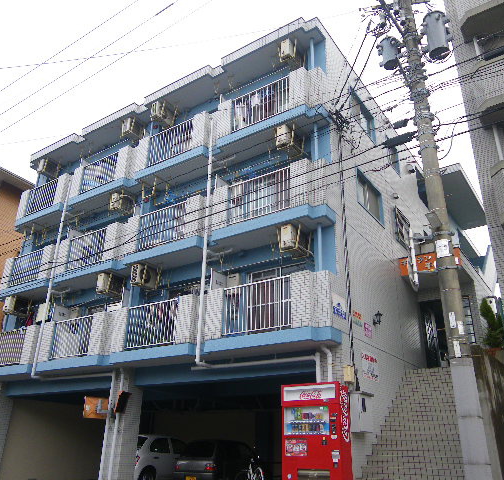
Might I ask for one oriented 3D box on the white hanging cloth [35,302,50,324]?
[{"bbox_3d":[-6.802,2.426,16.985,0.425,0.612,0.217,-14,-28,32],"label":"white hanging cloth"}]

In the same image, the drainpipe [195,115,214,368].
[{"bbox_3d":[-1.186,-0.286,13.286,0.103,6.971,0.103,-14,-28,32],"label":"drainpipe"}]

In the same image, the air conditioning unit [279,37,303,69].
[{"bbox_3d":[1.082,-4.815,13.628,0.274,0.543,0.759,-14,-28,32],"label":"air conditioning unit"}]

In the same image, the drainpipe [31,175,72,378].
[{"bbox_3d":[-6.398,0.911,16.736,0.103,6.914,0.103,-14,-28,32],"label":"drainpipe"}]

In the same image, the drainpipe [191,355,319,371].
[{"bbox_3d":[-0.048,2.690,11.250,3.339,0.101,0.101,-14,-28,32],"label":"drainpipe"}]

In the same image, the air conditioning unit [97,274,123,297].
[{"bbox_3d":[-4.007,1.355,14.753,0.274,0.543,0.759,-14,-28,32],"label":"air conditioning unit"}]

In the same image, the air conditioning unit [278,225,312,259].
[{"bbox_3d":[0.997,0.051,11.907,0.270,0.540,0.740,-14,-28,32],"label":"air conditioning unit"}]

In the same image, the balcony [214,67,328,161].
[{"bbox_3d":[0.567,-3.147,13.356,3.037,1.402,1.006,-14,-28,32],"label":"balcony"}]

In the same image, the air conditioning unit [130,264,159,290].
[{"bbox_3d":[-2.979,1.077,14.486,0.270,0.540,0.740,-14,-28,32],"label":"air conditioning unit"}]

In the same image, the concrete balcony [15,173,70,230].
[{"bbox_3d":[-6.991,-1.199,18.194,2.816,1.402,1.006,-14,-28,32],"label":"concrete balcony"}]

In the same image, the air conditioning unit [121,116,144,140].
[{"bbox_3d":[-3.846,-3.511,16.848,0.274,0.543,0.759,-14,-28,32],"label":"air conditioning unit"}]

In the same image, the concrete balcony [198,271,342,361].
[{"bbox_3d":[0.455,1.700,11.231,3.037,1.402,1.006,-14,-28,32],"label":"concrete balcony"}]

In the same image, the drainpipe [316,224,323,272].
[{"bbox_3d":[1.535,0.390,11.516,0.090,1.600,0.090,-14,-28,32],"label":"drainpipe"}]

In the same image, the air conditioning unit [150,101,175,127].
[{"bbox_3d":[-2.740,-3.838,16.065,0.274,0.543,0.759,-14,-28,32],"label":"air conditioning unit"}]

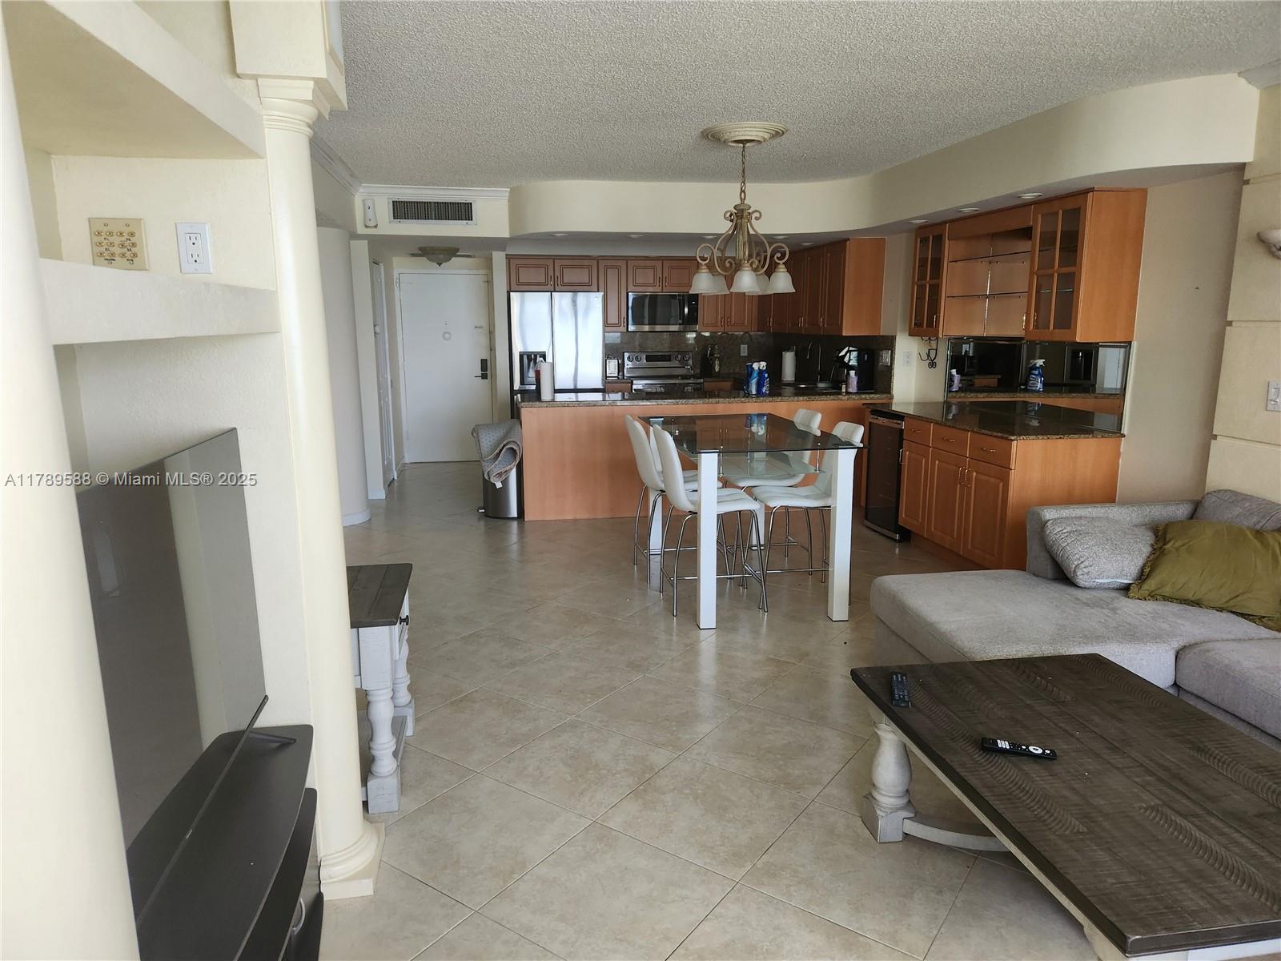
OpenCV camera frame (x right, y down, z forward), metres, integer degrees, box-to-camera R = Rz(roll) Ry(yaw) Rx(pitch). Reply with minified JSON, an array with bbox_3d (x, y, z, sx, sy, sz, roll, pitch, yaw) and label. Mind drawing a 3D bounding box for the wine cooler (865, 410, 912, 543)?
[{"bbox_3d":[1.990,-0.047,6.049,0.560,0.855,0.540,-2,11,-11],"label":"wine cooler"}]

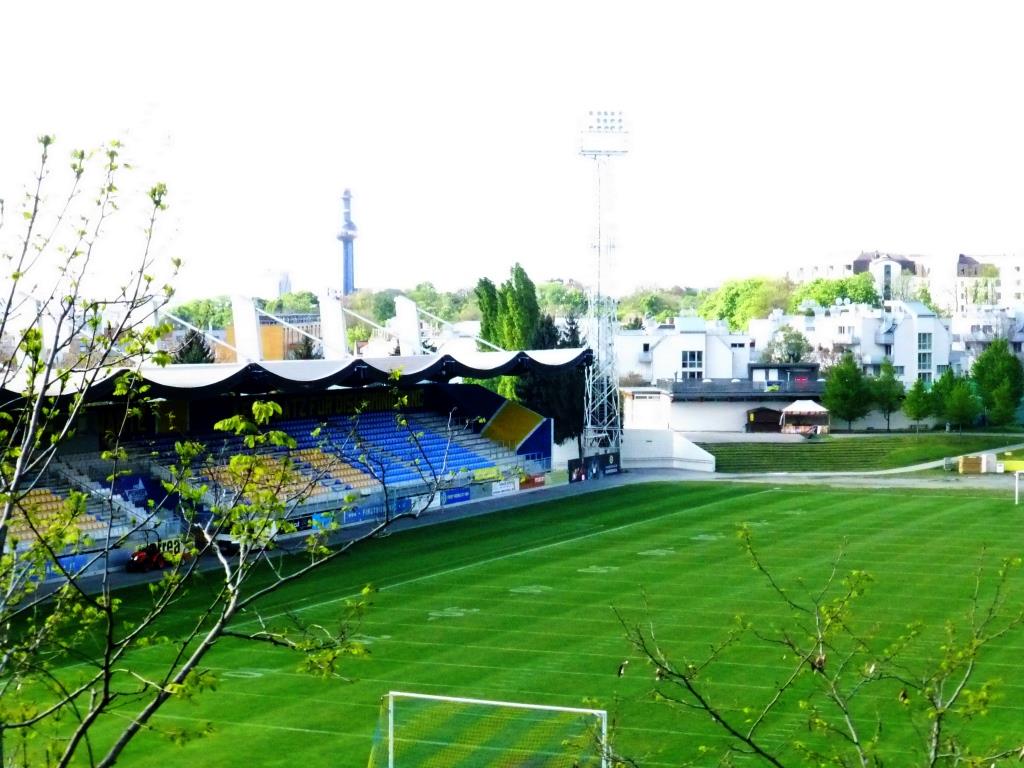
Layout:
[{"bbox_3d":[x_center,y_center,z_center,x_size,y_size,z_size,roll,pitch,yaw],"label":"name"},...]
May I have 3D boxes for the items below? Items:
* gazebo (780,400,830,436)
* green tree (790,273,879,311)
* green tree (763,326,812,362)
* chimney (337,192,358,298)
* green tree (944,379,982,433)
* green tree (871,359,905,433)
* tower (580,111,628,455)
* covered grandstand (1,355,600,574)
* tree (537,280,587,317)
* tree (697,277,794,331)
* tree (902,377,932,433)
[{"bbox_3d":[28.940,3.320,203.500,4.400,3.400,3.300,0,2,12],"label":"gazebo"},{"bbox_3d":[57.630,-13.670,370.000,16.300,13.000,14.000,0,2,0],"label":"green tree"},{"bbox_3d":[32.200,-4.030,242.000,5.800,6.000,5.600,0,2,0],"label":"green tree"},{"bbox_3d":[-136.640,-100.090,1720.000,17.000,124.000,17.000,0,2,0],"label":"chimney"},{"bbox_3d":[43.290,2.310,199.000,3.700,5.700,3.600,0,2,0],"label":"green tree"},{"bbox_3d":[37.540,1.150,207.000,3.500,7.400,3.500,0,2,0],"label":"green tree"},{"bbox_3d":[8.350,-8.530,188.000,4.200,32.200,2.800,-1,2,-10],"label":"tower"},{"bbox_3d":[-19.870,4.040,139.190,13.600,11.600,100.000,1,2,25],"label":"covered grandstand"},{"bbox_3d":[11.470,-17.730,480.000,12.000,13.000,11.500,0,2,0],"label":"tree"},{"bbox_3d":[40.030,-11.920,355.000,15.800,13.500,14.000,0,2,0],"label":"tree"},{"bbox_3d":[39.120,2.170,200.000,2.900,5.800,2.900,0,2,0],"label":"tree"}]

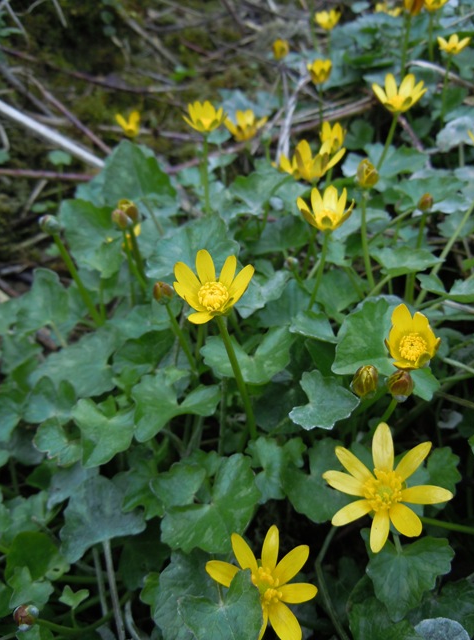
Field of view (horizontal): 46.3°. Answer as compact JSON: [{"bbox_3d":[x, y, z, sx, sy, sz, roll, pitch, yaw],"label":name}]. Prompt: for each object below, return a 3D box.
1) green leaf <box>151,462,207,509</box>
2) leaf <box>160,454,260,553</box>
[{"bbox_3d":[-0.021,0.059,0.198,0.021,0.006,0.019,12,56,5],"label":"green leaf"},{"bbox_3d":[-0.009,0.063,0.190,0.027,0.011,0.039,35,63,19],"label":"leaf"}]

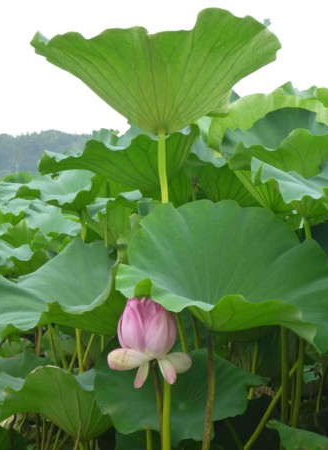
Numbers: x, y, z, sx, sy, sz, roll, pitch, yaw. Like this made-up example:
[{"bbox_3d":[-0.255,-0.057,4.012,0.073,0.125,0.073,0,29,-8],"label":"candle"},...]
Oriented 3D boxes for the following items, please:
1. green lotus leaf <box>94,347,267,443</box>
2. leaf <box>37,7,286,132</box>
[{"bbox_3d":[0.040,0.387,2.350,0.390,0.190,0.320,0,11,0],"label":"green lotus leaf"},{"bbox_3d":[-0.016,-0.283,1.920,0.455,0.230,0.370,0,3,0],"label":"leaf"}]

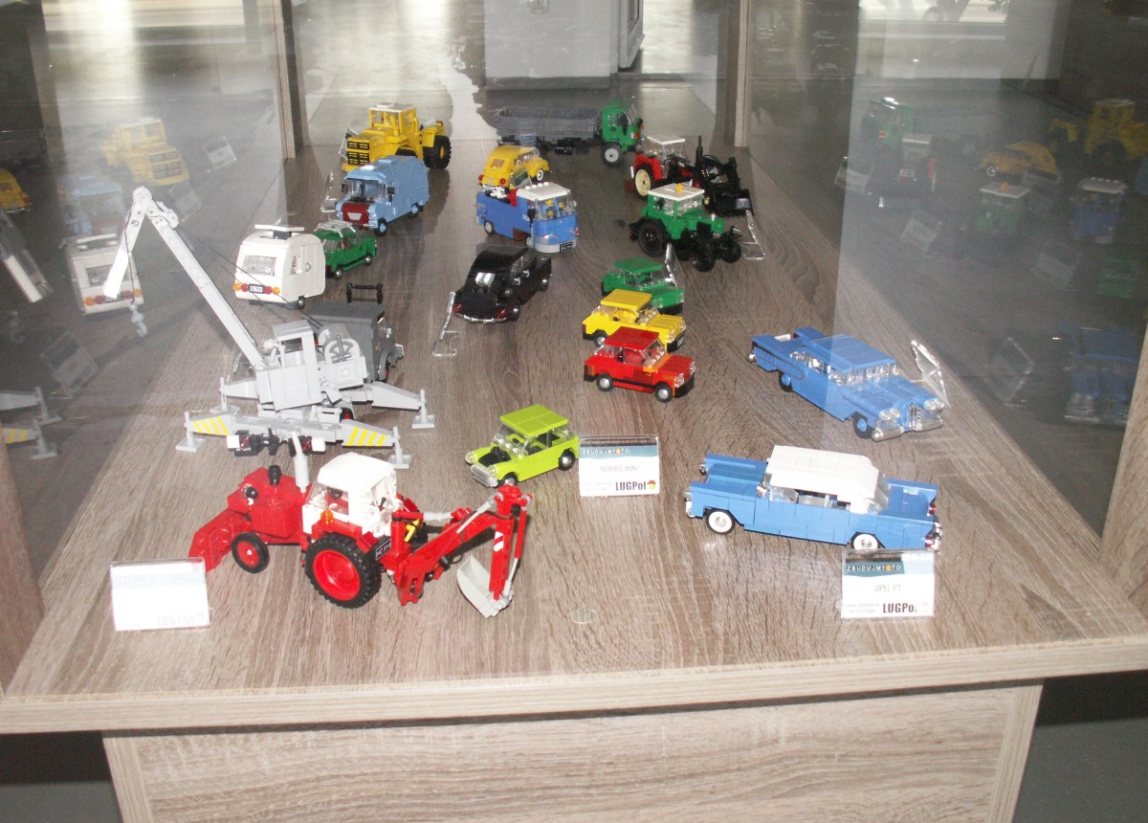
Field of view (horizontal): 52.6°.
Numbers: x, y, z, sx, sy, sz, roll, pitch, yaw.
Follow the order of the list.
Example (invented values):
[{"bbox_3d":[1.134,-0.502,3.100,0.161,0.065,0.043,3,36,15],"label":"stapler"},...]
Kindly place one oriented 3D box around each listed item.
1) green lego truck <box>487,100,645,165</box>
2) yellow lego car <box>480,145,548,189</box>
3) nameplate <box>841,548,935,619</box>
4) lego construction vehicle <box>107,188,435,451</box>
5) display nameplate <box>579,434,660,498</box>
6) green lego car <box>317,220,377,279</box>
[{"bbox_3d":[-0.007,-0.367,1.518,0.188,0.072,0.066,4,26,8],"label":"green lego truck"},{"bbox_3d":[-0.074,-0.299,1.408,0.044,0.049,0.095,17,31,30],"label":"yellow lego car"},{"bbox_3d":[0.168,0.090,0.624,0.051,0.036,0.020,-1,26,-1],"label":"nameplate"},{"bbox_3d":[-0.186,-0.080,0.805,0.178,0.187,0.175,4,26,9],"label":"lego construction vehicle"},{"bbox_3d":[0.030,0.035,0.766,0.052,0.034,0.023,-1,27,-2],"label":"display nameplate"},{"bbox_3d":[-0.231,-0.160,1.139,0.035,0.046,0.077,13,30,24],"label":"green lego car"}]

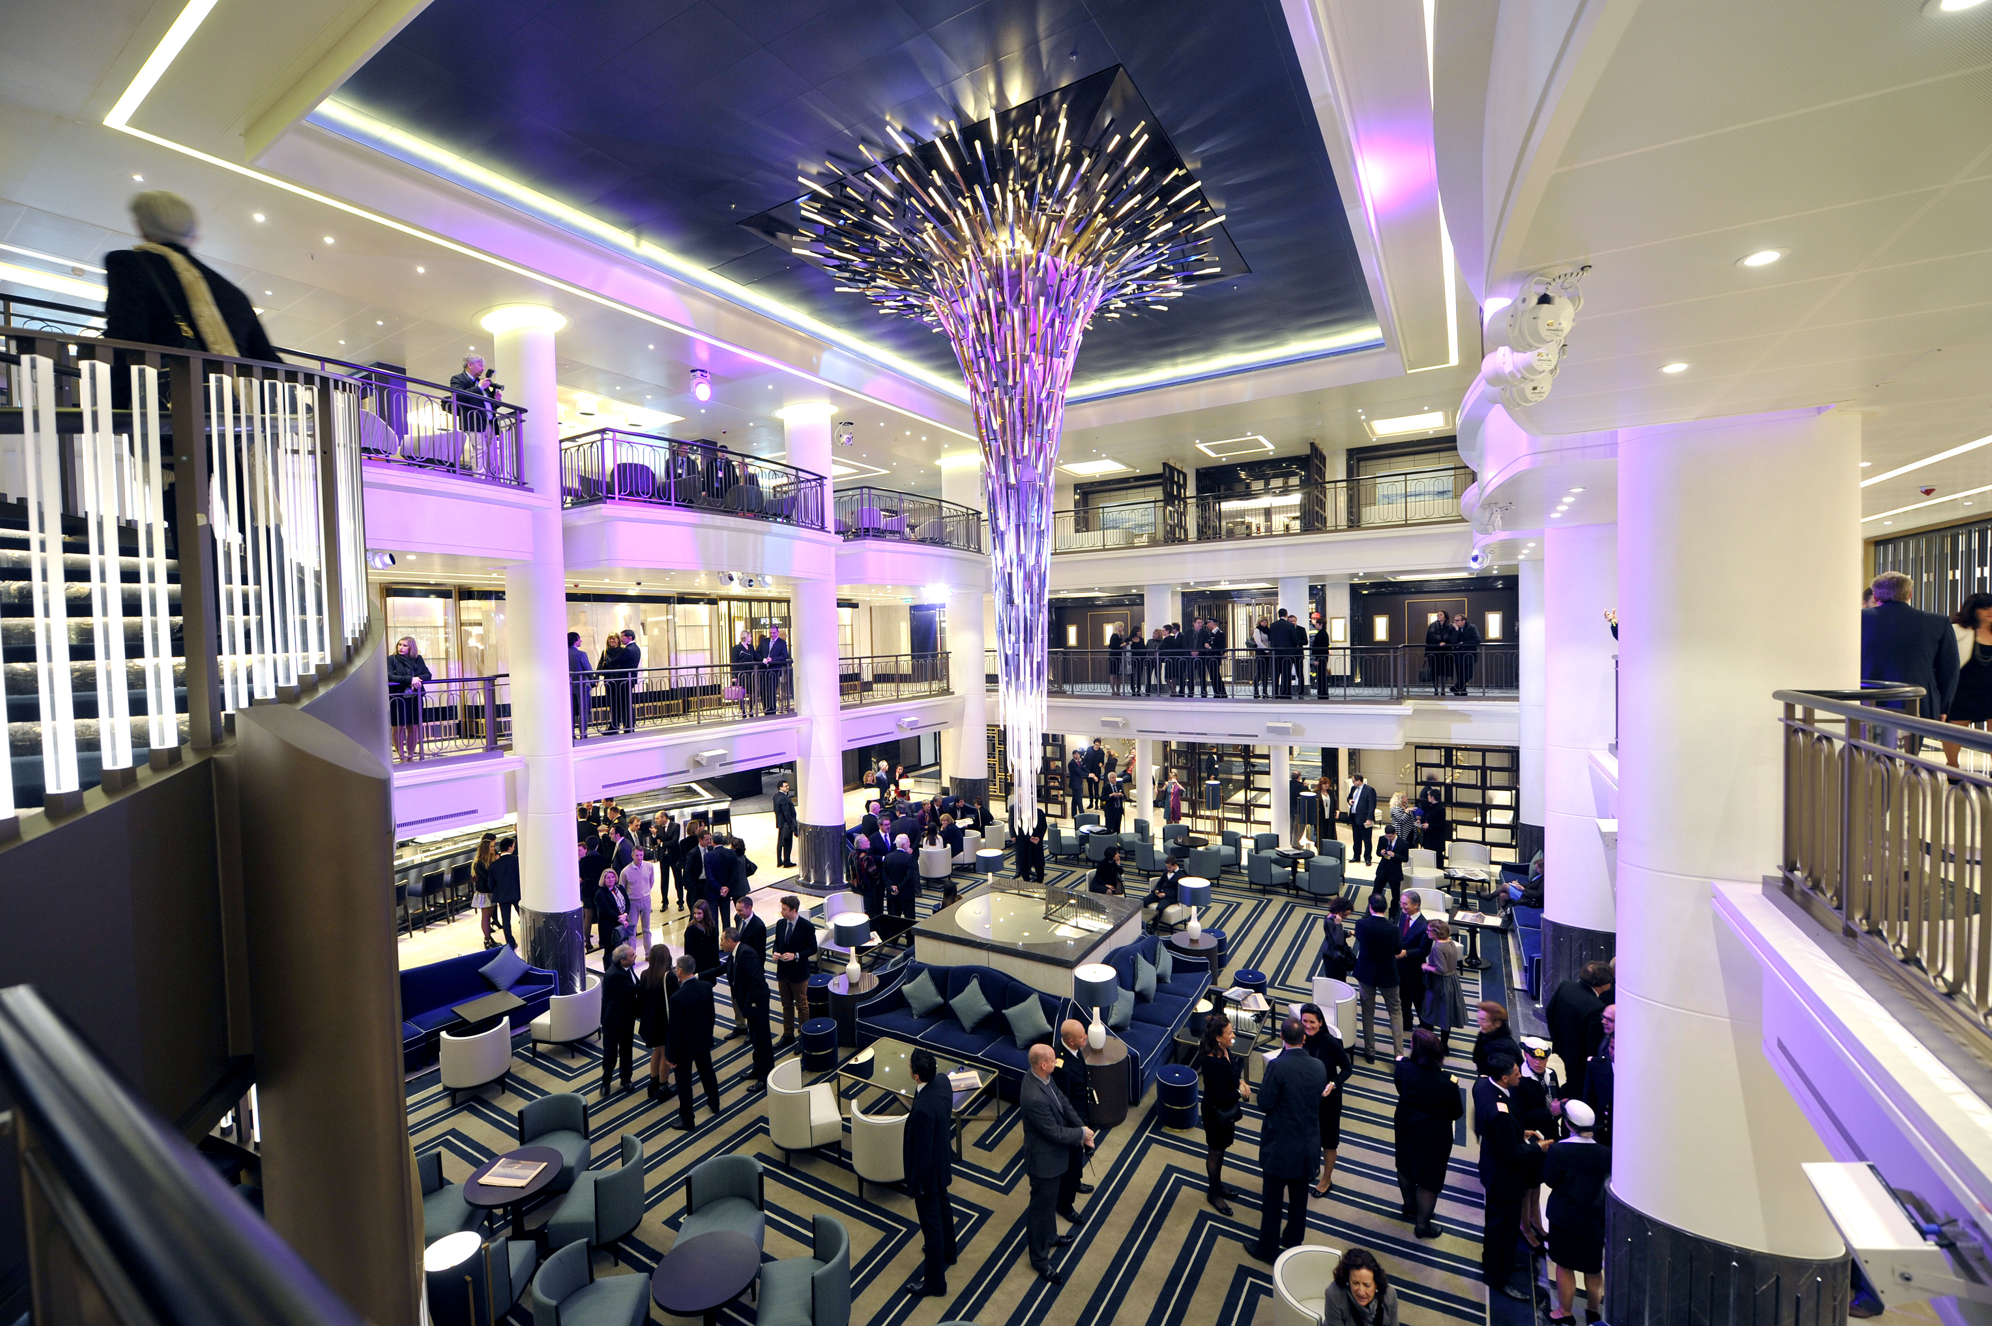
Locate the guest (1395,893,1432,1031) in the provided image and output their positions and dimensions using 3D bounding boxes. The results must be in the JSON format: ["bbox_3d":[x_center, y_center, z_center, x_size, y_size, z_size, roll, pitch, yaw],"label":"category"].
[{"bbox_3d":[5.086,3.614,9.473,0.400,1.730,0.520,-2,2,-7],"label":"guest"}]

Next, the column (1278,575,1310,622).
[{"bbox_3d":[6.870,-0.663,17.875,0.660,2.680,0.660,0,2,32],"label":"column"}]

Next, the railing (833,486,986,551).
[{"bbox_3d":[-1.797,-3.100,17.629,1.150,1.080,4.500,0,2,32],"label":"railing"}]

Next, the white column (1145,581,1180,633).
[{"bbox_3d":[4.038,-0.595,18.808,0.620,2.620,0.620,0,2,32],"label":"white column"}]

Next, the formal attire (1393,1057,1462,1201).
[{"bbox_3d":[3.528,3.761,6.338,0.550,1.130,0.420,0,3,44],"label":"formal attire"}]

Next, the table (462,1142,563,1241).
[{"bbox_3d":[-3.961,4.529,6.405,0.690,0.620,0.690,0,2,32],"label":"table"}]

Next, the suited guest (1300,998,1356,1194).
[{"bbox_3d":[2.884,3.789,6.775,0.360,1.680,0.500,-3,2,-37],"label":"suited guest"}]

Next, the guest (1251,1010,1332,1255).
[{"bbox_3d":[2.201,3.622,5.929,0.580,1.850,0.420,-1,2,14],"label":"guest"}]

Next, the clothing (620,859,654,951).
[{"bbox_3d":[-5.707,3.864,12.321,0.530,1.470,0.330,-3,2,-27],"label":"clothing"}]

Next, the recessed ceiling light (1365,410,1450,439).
[{"bbox_3d":[9.407,-5.450,17.647,1.580,0.100,1.670,0,2,32],"label":"recessed ceiling light"}]

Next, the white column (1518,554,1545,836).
[{"bbox_3d":[10.071,0.863,13.989,0.980,5.450,0.980,0,2,32],"label":"white column"}]

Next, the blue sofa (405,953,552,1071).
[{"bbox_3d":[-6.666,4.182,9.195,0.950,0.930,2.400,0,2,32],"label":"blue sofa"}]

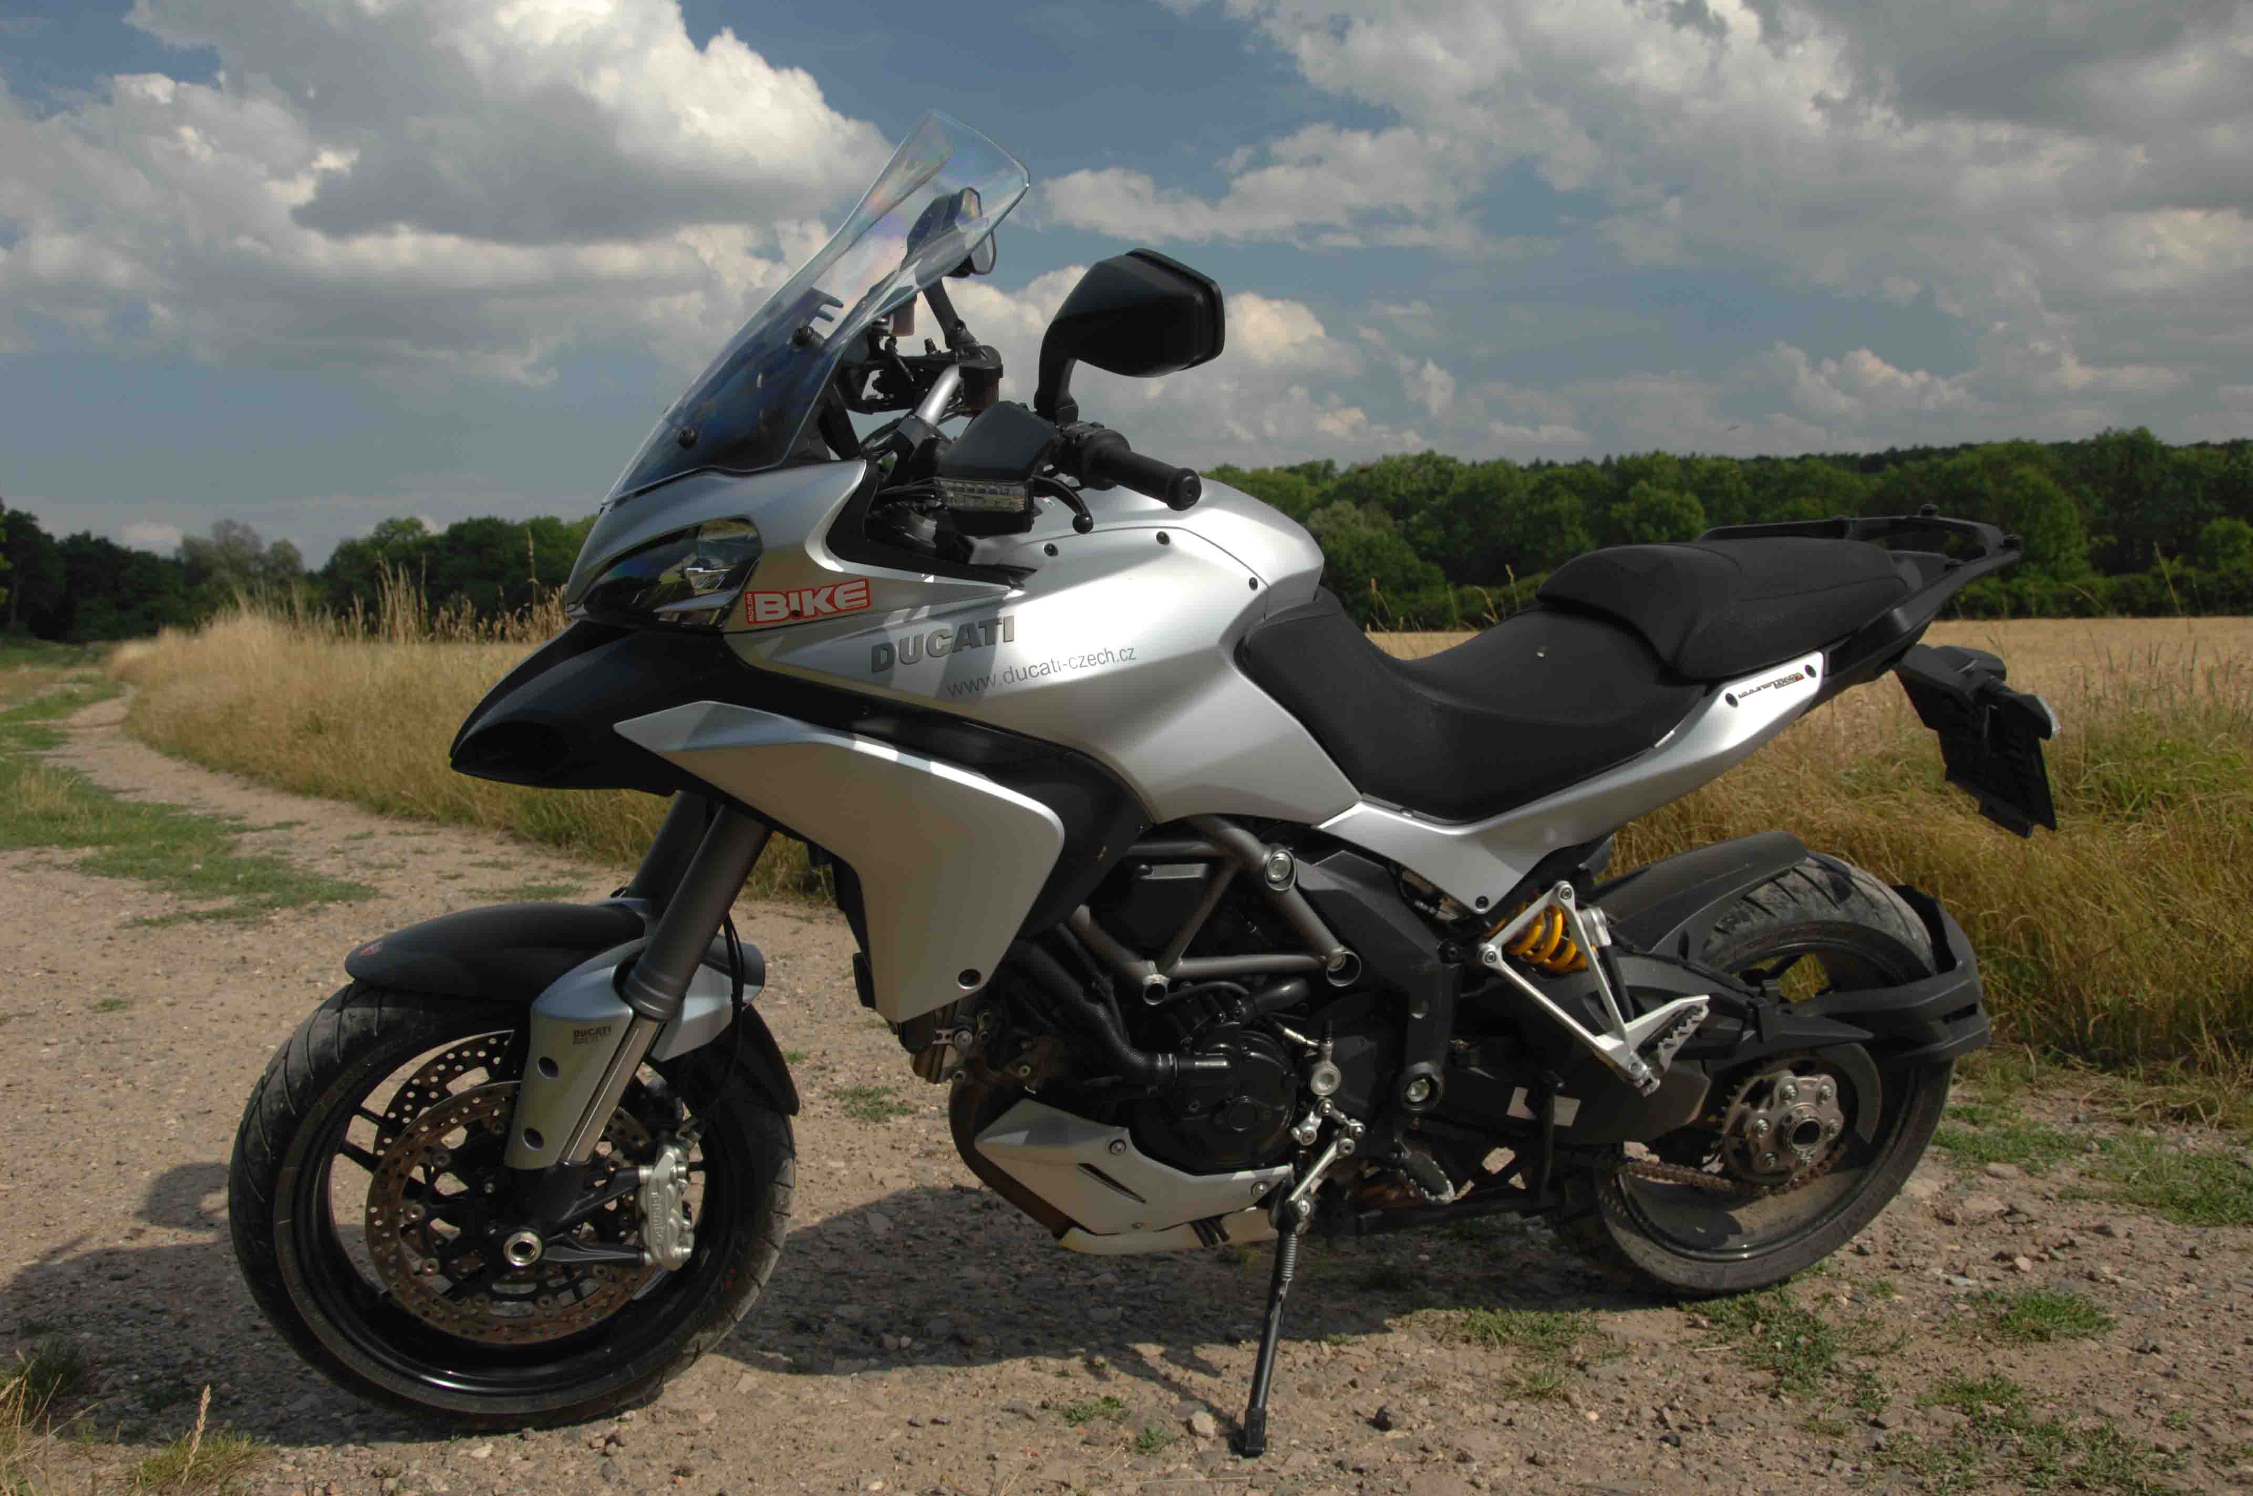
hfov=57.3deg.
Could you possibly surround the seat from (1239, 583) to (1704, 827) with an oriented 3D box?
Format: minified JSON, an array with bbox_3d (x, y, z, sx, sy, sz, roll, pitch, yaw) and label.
[{"bbox_3d":[0.347,-0.074,2.383,0.540,0.220,0.330,-1,20,-18],"label":"seat"}]

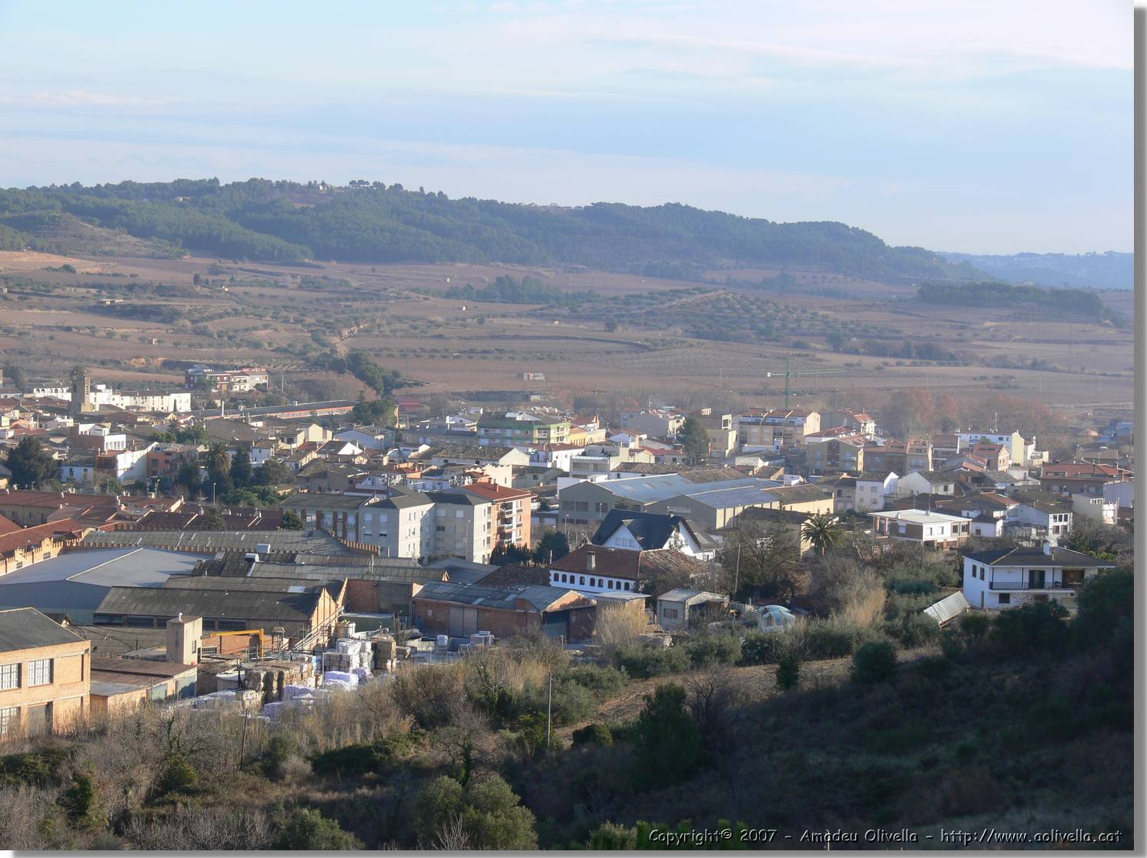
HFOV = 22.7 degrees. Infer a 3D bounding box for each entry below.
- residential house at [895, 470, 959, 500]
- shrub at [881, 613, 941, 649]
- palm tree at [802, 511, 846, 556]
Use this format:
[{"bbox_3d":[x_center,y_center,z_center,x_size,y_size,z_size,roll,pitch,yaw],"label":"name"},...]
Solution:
[{"bbox_3d":[79.915,13.409,649.154,8.200,7.586,12.000,2,4,32],"label":"residential house"},{"bbox_3d":[35.175,21.024,299.416,5.800,3.200,5.000,1,3,0],"label":"shrub"},{"bbox_3d":[40.144,17.269,459.795,7.100,7.588,7.100,0,3,0],"label":"palm tree"}]

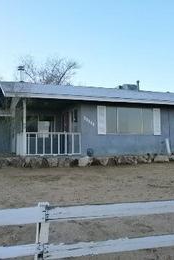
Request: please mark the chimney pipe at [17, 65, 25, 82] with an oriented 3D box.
[{"bbox_3d":[-3.562,-3.016,14.600,0.370,0.960,0.370,1,-3,-19],"label":"chimney pipe"}]

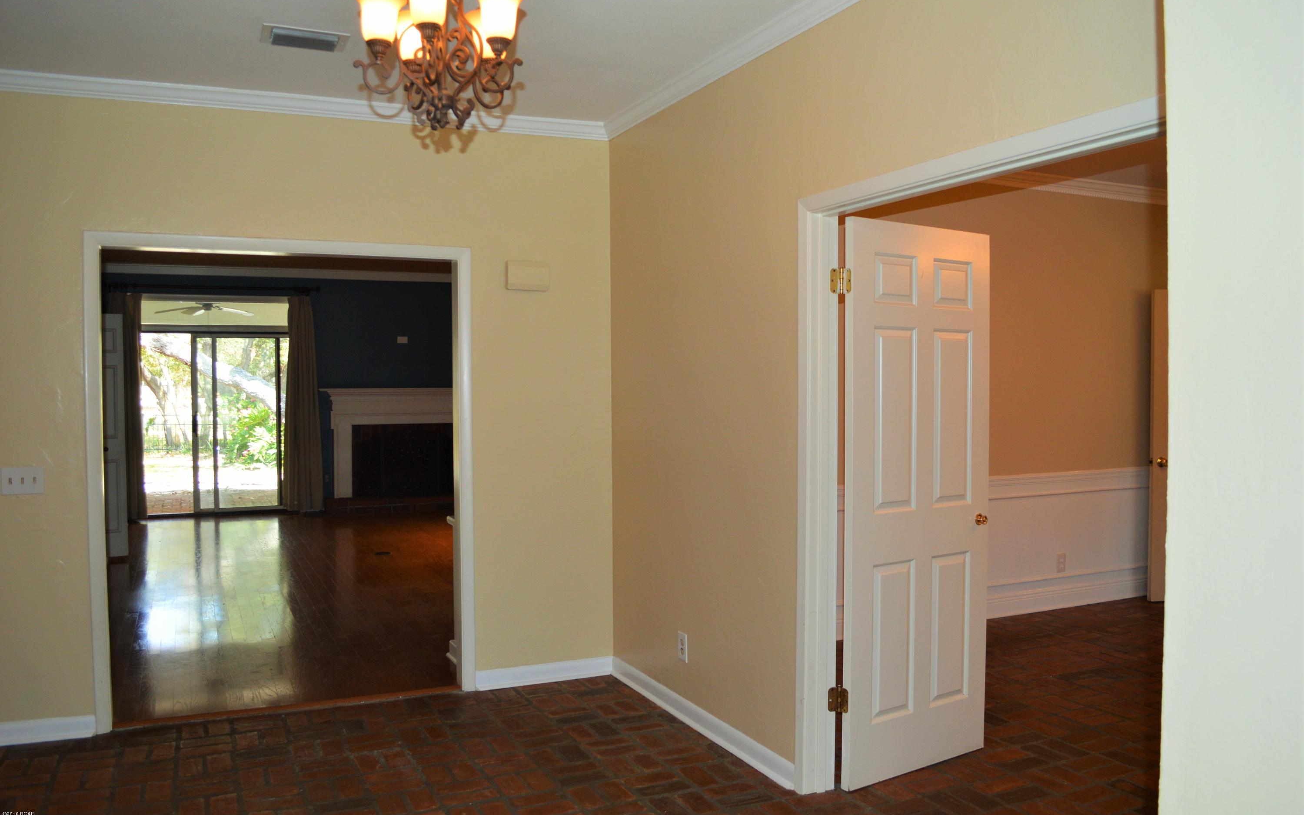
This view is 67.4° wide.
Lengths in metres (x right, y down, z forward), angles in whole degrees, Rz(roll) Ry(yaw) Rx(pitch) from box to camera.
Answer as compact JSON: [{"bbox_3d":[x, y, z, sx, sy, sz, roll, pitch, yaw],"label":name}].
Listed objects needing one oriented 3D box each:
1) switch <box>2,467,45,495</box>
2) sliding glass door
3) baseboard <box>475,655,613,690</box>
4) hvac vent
[{"bbox_3d":[-2.607,0.305,4.053,0.155,0.115,0.014,-1,2,-20],"label":"switch"},{"bbox_3d":[-4.723,0.184,10.640,1.625,1.992,0.100,-1,2,-20],"label":"sliding glass door"},{"bbox_3d":[-0.525,1.310,4.846,0.693,0.097,0.024,-1,2,-20],"label":"baseboard"},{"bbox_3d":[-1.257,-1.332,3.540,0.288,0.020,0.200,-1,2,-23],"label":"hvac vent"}]

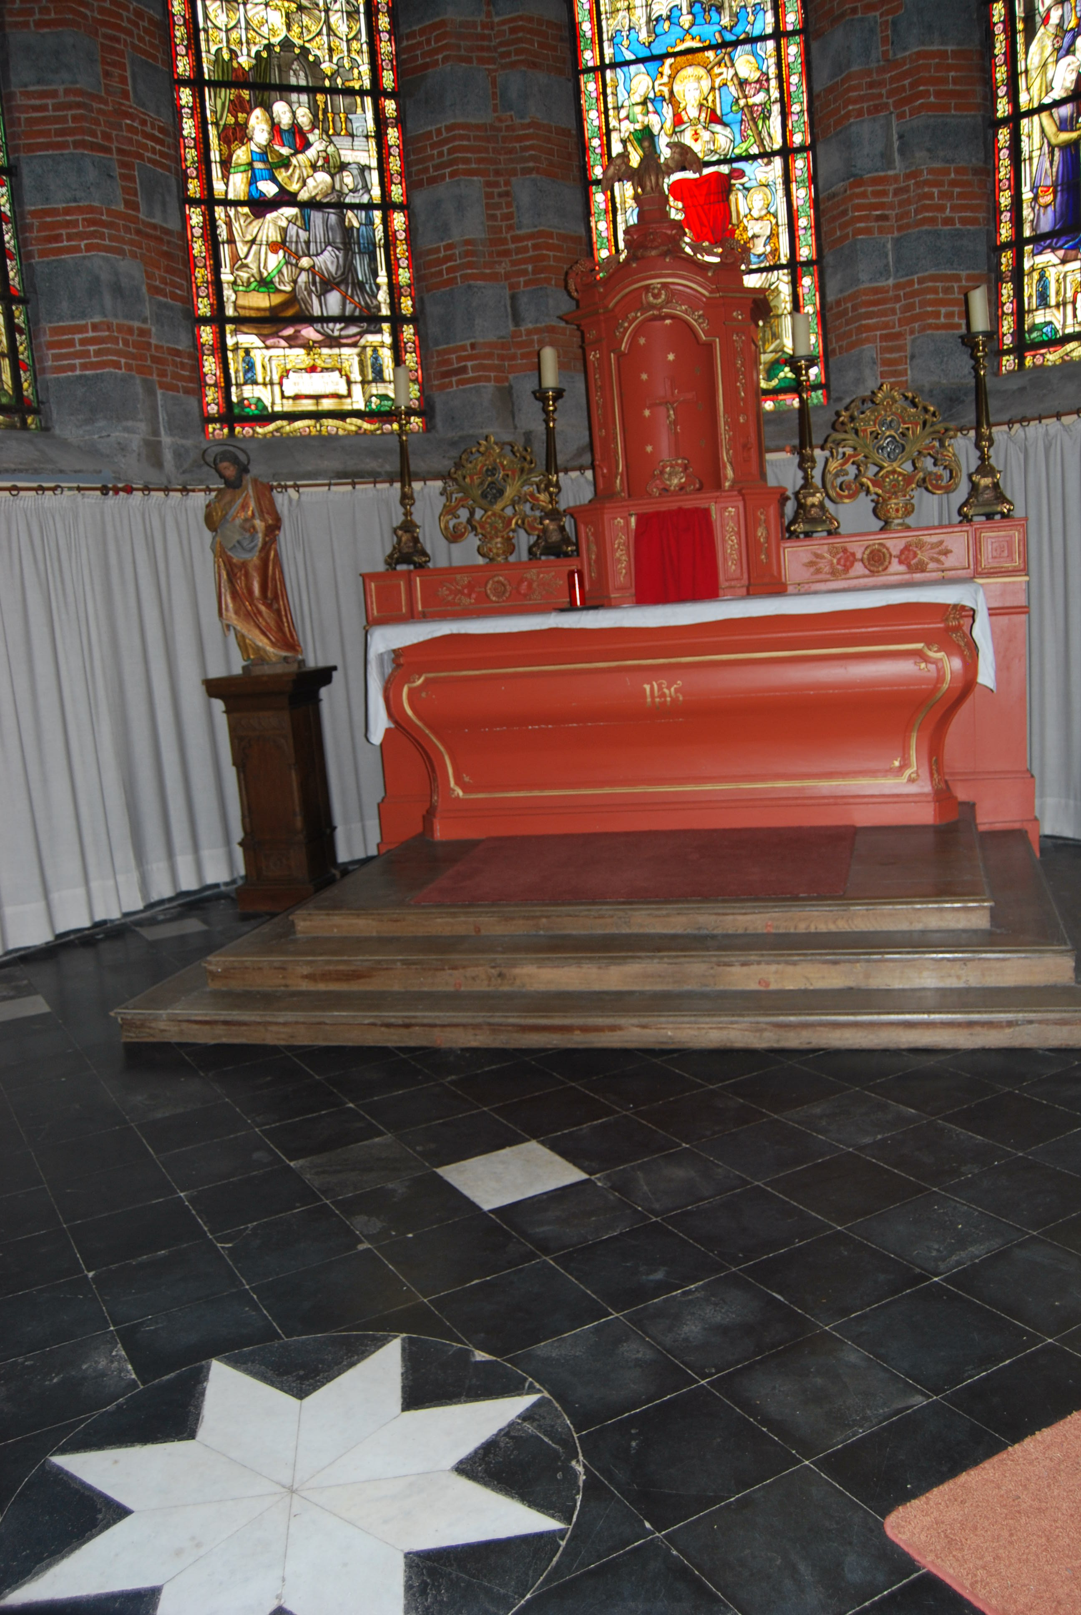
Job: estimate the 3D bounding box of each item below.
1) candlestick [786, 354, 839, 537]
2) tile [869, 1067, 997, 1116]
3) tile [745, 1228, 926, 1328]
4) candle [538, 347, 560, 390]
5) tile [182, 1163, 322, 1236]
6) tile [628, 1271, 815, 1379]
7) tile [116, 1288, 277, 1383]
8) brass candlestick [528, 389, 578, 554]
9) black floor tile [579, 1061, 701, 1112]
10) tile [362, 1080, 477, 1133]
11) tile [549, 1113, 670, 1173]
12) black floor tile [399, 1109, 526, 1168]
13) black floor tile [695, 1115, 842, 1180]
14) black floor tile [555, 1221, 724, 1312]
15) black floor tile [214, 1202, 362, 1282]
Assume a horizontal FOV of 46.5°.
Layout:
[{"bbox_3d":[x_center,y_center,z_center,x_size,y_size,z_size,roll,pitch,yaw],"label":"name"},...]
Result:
[{"bbox_3d":[1.372,-1.845,6.436,0.270,0.892,0.255,-2,8,13],"label":"candlestick"},{"bbox_3d":[1.102,0.808,3.545,0.300,0.020,0.289,-9,10,-29],"label":"tile"},{"bbox_3d":[0.626,1.004,2.682,0.309,0.020,0.298,-9,10,-29],"label":"tile"},{"bbox_3d":[0.044,-2.170,6.210,0.086,0.205,0.086,-2,9,13],"label":"candle"},{"bbox_3d":[-0.724,0.997,3.180,0.300,0.020,0.289,-9,10,-29],"label":"tile"},{"bbox_3d":[0.361,1.046,2.534,0.309,0.020,0.298,-9,10,-29],"label":"tile"},{"bbox_3d":[-0.704,1.082,2.556,0.300,0.020,0.260,-9,10,-29],"label":"tile"},{"bbox_3d":[0.059,-1.792,6.752,0.270,0.878,0.255,-2,8,13],"label":"brass candlestick"},{"bbox_3d":[0.301,0.834,3.737,0.295,0.015,0.288,-9,9,-29],"label":"black floor tile"},{"bbox_3d":[-0.365,0.920,3.820,0.309,0.020,0.298,-9,10,-29],"label":"tile"},{"bbox_3d":[0.190,0.907,3.359,0.300,0.020,0.289,-9,10,-29],"label":"tile"},{"bbox_3d":[-0.211,0.921,3.465,0.300,0.020,0.289,-9,10,-29],"label":"black floor tile"},{"bbox_3d":[0.589,0.891,3.254,0.300,0.020,0.289,-9,10,-29],"label":"black floor tile"},{"bbox_3d":[0.212,0.989,2.711,0.293,0.015,0.287,-9,9,-29],"label":"black floor tile"},{"bbox_3d":[-0.603,1.051,3.012,0.309,0.020,0.298,-9,10,-29],"label":"black floor tile"}]

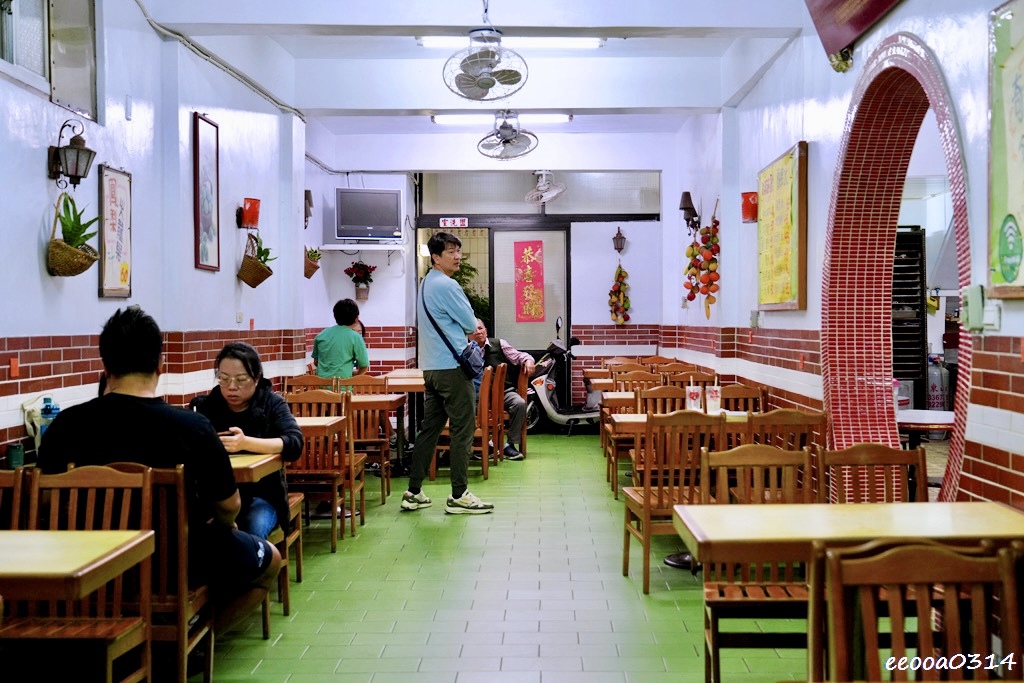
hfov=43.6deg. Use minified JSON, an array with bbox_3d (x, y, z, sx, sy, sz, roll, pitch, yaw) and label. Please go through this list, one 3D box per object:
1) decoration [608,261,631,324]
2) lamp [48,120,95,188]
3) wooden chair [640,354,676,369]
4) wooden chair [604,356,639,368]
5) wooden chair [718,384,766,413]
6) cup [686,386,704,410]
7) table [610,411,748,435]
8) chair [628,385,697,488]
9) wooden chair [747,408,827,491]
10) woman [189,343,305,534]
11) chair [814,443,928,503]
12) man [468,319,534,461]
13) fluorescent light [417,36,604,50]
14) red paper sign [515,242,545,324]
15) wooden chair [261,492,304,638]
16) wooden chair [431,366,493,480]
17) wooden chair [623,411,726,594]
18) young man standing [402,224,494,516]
[{"bbox_3d":[1.106,-0.494,13.170,0.225,0.640,0.140,0,1,1],"label":"decoration"},{"bbox_3d":[-1.738,-0.742,5.080,0.170,0.280,0.145,0,1,1],"label":"lamp"},{"bbox_3d":[1.411,0.567,12.191,0.410,0.845,0.480,0,1,1],"label":"wooden chair"},{"bbox_3d":[1.050,0.580,12.250,0.430,0.850,0.480,0,1,1],"label":"wooden chair"},{"bbox_3d":[1.295,0.700,7.304,0.410,0.860,0.470,0,1,1],"label":"wooden chair"},{"bbox_3d":[0.970,0.318,6.820,0.083,0.160,0.083,0,1,1],"label":"cup"},{"bbox_3d":[0.989,0.759,6.642,0.910,0.740,0.590,0,1,1],"label":"table"},{"bbox_3d":[0.924,0.708,7.400,0.430,0.850,0.480,0,1,1],"label":"chair"},{"bbox_3d":[1.277,0.726,6.125,0.410,0.860,0.470,0,1,1],"label":"wooden chair"},{"bbox_3d":[-1.081,0.581,5.009,0.480,1.160,0.720,0,1,1],"label":"woman"},{"bbox_3d":[1.206,0.769,4.086,0.410,0.845,0.480,0,1,1],"label":"chair"},{"bbox_3d":[-0.105,0.413,11.514,0.620,1.260,0.720,0,1,9],"label":"man"},{"bbox_3d":[-0.010,-1.941,8.336,1.240,0.080,0.080,0,1,1],"label":"fluorescent light"},{"bbox_3d":[0.188,-0.629,13.488,0.300,0.860,0.010,0,1,1],"label":"red paper sign"},{"bbox_3d":[-1.128,0.756,5.391,0.420,0.860,0.480,0,1,1],"label":"wooden chair"},{"bbox_3d":[-0.390,0.645,10.120,0.480,0.860,0.400,0,1,1],"label":"wooden chair"},{"bbox_3d":[0.785,0.743,6.130,0.430,0.850,0.480,0,1,-1],"label":"wooden chair"},{"bbox_3d":[-0.415,0.200,8.343,0.540,1.810,0.470,0,1,-24],"label":"young man standing"}]

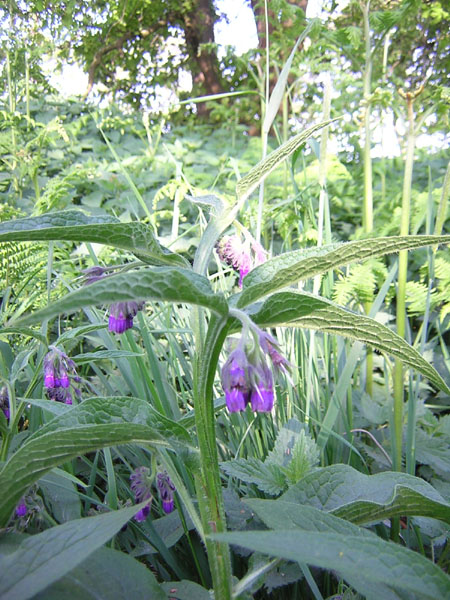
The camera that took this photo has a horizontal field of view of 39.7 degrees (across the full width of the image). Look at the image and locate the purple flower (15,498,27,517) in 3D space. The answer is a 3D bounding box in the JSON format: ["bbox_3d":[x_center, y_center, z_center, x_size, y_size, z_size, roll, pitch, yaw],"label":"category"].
[{"bbox_3d":[-0.197,0.200,0.600,0.013,0.022,0.013,0,9,0],"label":"purple flower"}]

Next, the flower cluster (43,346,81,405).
[{"bbox_3d":[-0.162,0.075,0.620,0.037,0.057,0.034,0,9,0],"label":"flower cluster"}]

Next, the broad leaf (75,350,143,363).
[{"bbox_3d":[-0.119,0.058,0.640,0.076,0.012,0.028,0,9,2],"label":"broad leaf"}]

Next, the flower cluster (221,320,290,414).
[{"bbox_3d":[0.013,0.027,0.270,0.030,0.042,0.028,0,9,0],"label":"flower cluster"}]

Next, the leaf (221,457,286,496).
[{"bbox_3d":[0.026,0.164,0.580,0.066,0.017,0.038,16,31,-8],"label":"leaf"}]

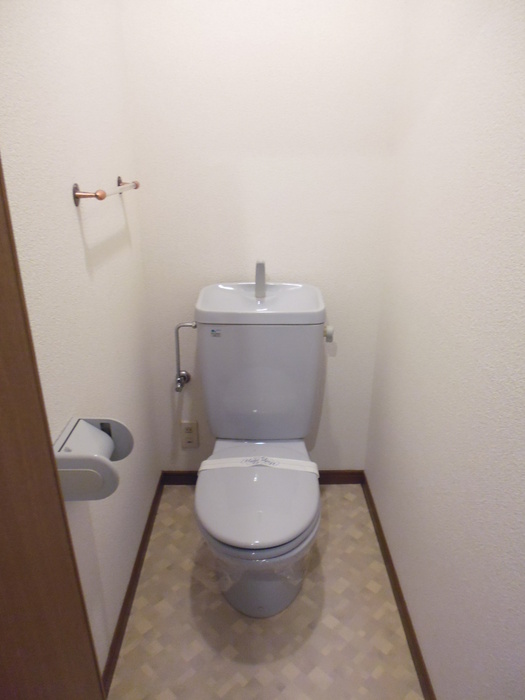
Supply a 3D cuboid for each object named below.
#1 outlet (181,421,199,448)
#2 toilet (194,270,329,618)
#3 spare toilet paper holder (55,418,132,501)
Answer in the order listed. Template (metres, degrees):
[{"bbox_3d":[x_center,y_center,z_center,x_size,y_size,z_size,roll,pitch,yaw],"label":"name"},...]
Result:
[{"bbox_3d":[-0.291,0.348,1.959,0.069,0.120,0.012,0,23,-1],"label":"outlet"},{"bbox_3d":[-0.004,0.292,1.518,0.415,0.930,0.748,0,23,-1],"label":"toilet"},{"bbox_3d":[-0.351,0.227,1.027,0.127,0.110,0.148,0,23,-1],"label":"spare toilet paper holder"}]

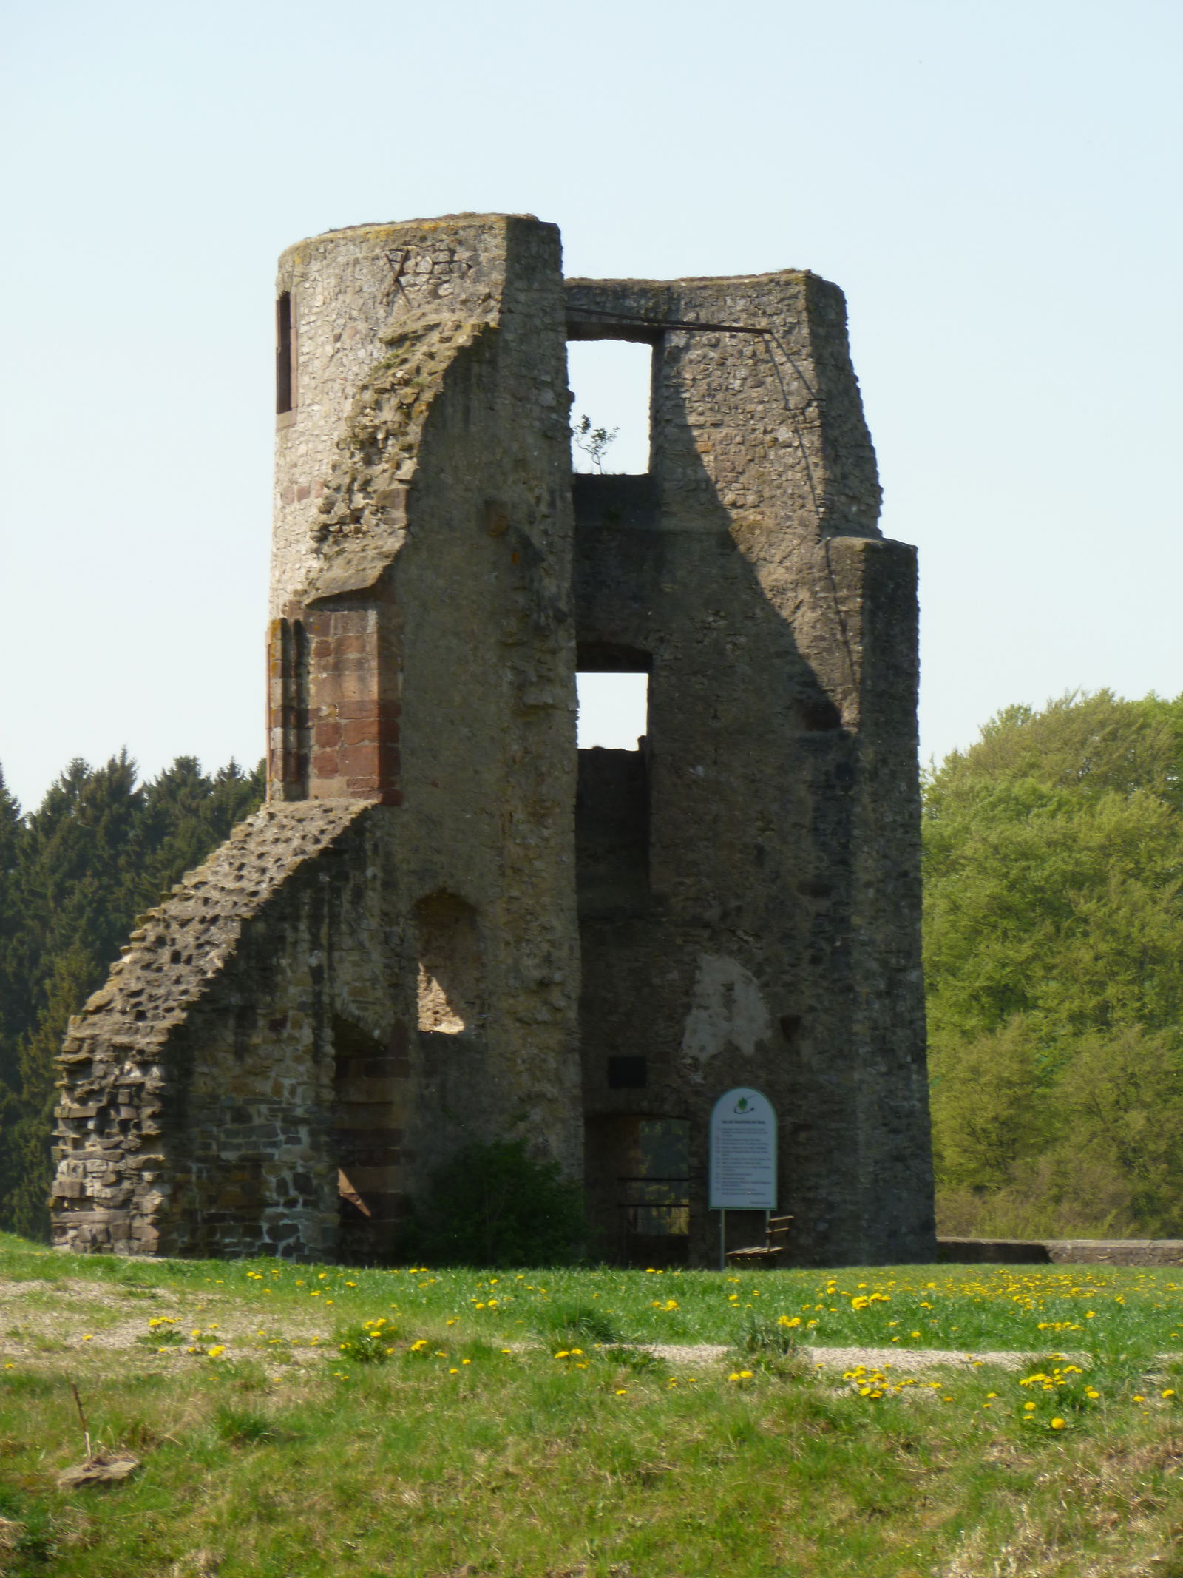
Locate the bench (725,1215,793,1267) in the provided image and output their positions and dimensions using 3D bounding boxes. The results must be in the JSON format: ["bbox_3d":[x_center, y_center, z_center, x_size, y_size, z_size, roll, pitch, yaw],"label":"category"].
[{"bbox_3d":[1.949,5.366,80.000,0.580,0.800,1.550,0,-2,9],"label":"bench"}]

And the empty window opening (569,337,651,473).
[{"bbox_3d":[0.213,-4.719,85.000,1.100,1.660,0.800,1,-2,0],"label":"empty window opening"}]

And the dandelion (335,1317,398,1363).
[{"bbox_3d":[-1.046,2.559,32.000,0.290,0.210,0.270,1,-2,0],"label":"dandelion"}]

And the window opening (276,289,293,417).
[{"bbox_3d":[-3.613,-5.160,81.500,0.500,1.500,0.700,2,-3,-22],"label":"window opening"}]

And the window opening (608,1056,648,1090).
[{"bbox_3d":[0.443,3.510,85.200,0.500,0.410,0.450,0,-2,-12],"label":"window opening"}]

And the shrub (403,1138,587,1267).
[{"bbox_3d":[-1.122,4.867,79.800,2.100,1.680,1.800,1,-2,0],"label":"shrub"}]

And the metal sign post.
[{"bbox_3d":[1.755,4.592,80.000,0.800,2.250,0.080,1,-2,0],"label":"metal sign post"}]

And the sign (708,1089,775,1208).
[{"bbox_3d":[1.760,4.184,80.000,0.790,1.420,0.040,1,-2,0],"label":"sign"}]

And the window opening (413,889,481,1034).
[{"bbox_3d":[-1.659,2.025,80.200,1.000,1.660,0.800,3,-3,-40],"label":"window opening"}]

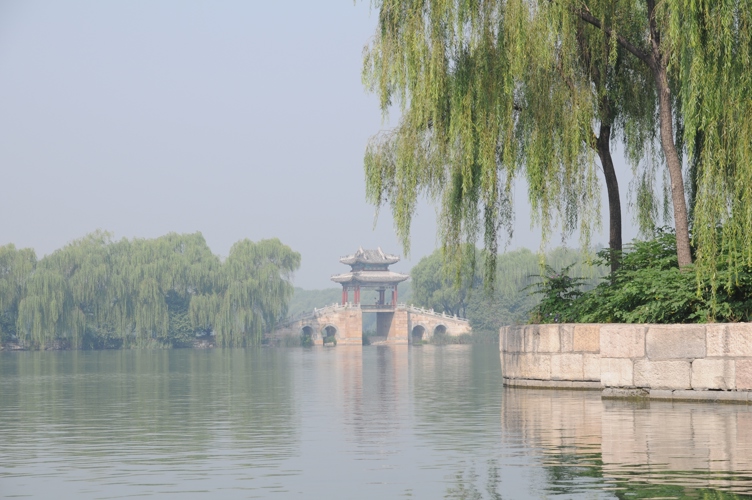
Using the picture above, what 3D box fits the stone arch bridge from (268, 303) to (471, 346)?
[{"bbox_3d":[-0.919,11.189,330.000,33.000,6.570,6.500,1,-3,-26],"label":"stone arch bridge"}]

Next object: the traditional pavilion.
[{"bbox_3d":[-0.799,4.235,330.300,9.260,9.340,7.830,1,-3,-26],"label":"traditional pavilion"}]

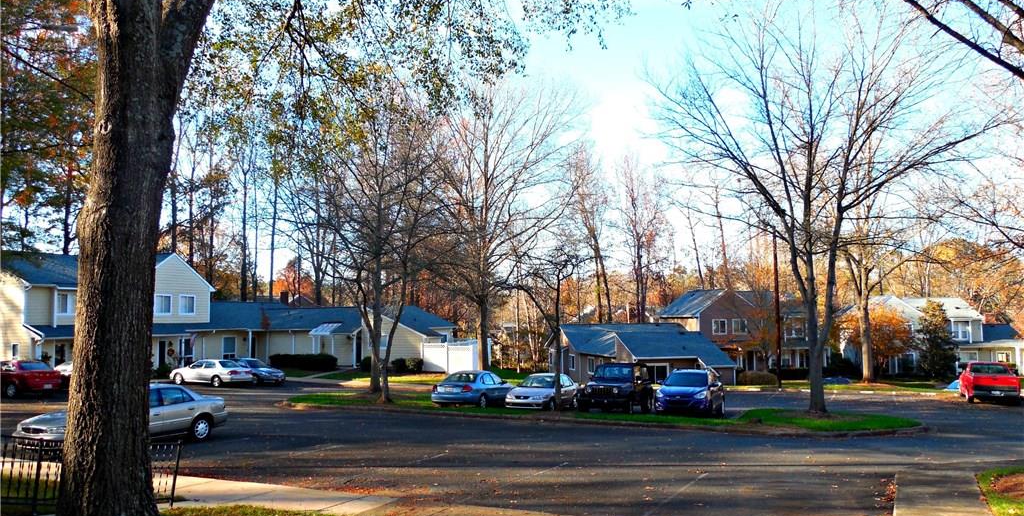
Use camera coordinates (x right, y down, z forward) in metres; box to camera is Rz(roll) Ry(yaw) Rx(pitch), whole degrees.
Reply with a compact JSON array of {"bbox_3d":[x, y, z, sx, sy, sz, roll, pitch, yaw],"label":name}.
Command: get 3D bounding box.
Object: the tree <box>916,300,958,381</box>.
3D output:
[{"bbox_3d":[28.194,5.381,49.278,3.000,5.500,3.000,0,-6,0],"label":"tree"}]

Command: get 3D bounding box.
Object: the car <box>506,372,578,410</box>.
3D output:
[{"bbox_3d":[1.315,5.368,29.682,1.730,1.400,4.500,-2,-6,22],"label":"car"}]

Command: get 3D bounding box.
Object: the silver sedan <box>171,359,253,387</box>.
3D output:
[{"bbox_3d":[-16.549,6.286,40.701,4.780,1.440,1.785,-3,-6,26],"label":"silver sedan"}]

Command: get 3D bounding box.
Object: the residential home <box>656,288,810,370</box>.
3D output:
[{"bbox_3d":[20.850,6.650,68.900,11.500,7.300,7.500,1,-5,-15],"label":"residential home"}]

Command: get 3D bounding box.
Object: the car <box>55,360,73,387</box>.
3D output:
[{"bbox_3d":[-20.617,5.680,36.073,4.600,1.450,1.780,-4,-7,33],"label":"car"}]

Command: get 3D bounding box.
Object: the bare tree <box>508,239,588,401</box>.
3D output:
[{"bbox_3d":[1.406,2.495,27.316,2.900,6.250,2.900,0,-6,0],"label":"bare tree"}]

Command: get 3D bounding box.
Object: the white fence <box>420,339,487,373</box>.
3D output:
[{"bbox_3d":[-3.850,6.772,49.701,3.900,2.000,2.400,-2,-6,22],"label":"white fence"}]

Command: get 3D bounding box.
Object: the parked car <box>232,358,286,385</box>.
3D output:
[{"bbox_3d":[-15.835,6.918,45.373,4.600,1.450,1.770,-4,-7,37],"label":"parked car"}]

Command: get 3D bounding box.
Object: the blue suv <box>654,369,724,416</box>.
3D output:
[{"bbox_3d":[6.430,4.810,26.350,1.830,1.660,4.400,-3,-7,24],"label":"blue suv"}]

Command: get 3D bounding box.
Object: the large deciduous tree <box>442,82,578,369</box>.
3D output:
[{"bbox_3d":[-0.206,-1.816,44.404,8.000,17.900,7.600,0,-6,0],"label":"large deciduous tree"}]

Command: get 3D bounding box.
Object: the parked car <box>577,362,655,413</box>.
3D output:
[{"bbox_3d":[4.153,5.097,28.911,1.870,1.820,4.350,-3,-6,24],"label":"parked car"}]

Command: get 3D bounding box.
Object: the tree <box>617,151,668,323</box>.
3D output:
[{"bbox_3d":[13.200,1.000,75.000,5.500,22.500,5.500,0,-4,0],"label":"tree"}]

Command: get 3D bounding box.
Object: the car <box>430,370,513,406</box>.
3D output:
[{"bbox_3d":[-1.460,5.500,31.300,1.850,1.420,4.950,-3,-7,24],"label":"car"}]

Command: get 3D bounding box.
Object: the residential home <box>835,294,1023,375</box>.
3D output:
[{"bbox_3d":[36.600,7.100,65.800,12.800,7.200,7.500,0,-4,-3],"label":"residential home"}]

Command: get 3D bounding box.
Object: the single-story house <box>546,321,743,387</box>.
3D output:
[{"bbox_3d":[10.300,8.250,61.300,12.500,5.300,9.500,1,-5,-14],"label":"single-story house"}]

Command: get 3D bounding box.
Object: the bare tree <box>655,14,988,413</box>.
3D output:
[{"bbox_3d":[11.350,-1.800,27.400,11.800,14.800,10.800,0,-4,0],"label":"bare tree"}]

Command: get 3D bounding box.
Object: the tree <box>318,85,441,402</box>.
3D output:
[{"bbox_3d":[-5.750,-0.700,32.400,5.400,13.900,5.300,0,-4,0],"label":"tree"}]

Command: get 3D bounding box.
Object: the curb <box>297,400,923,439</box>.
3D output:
[{"bbox_3d":[0.900,5.550,25.500,24.000,0.280,4.200,-2,-5,23],"label":"curb"}]

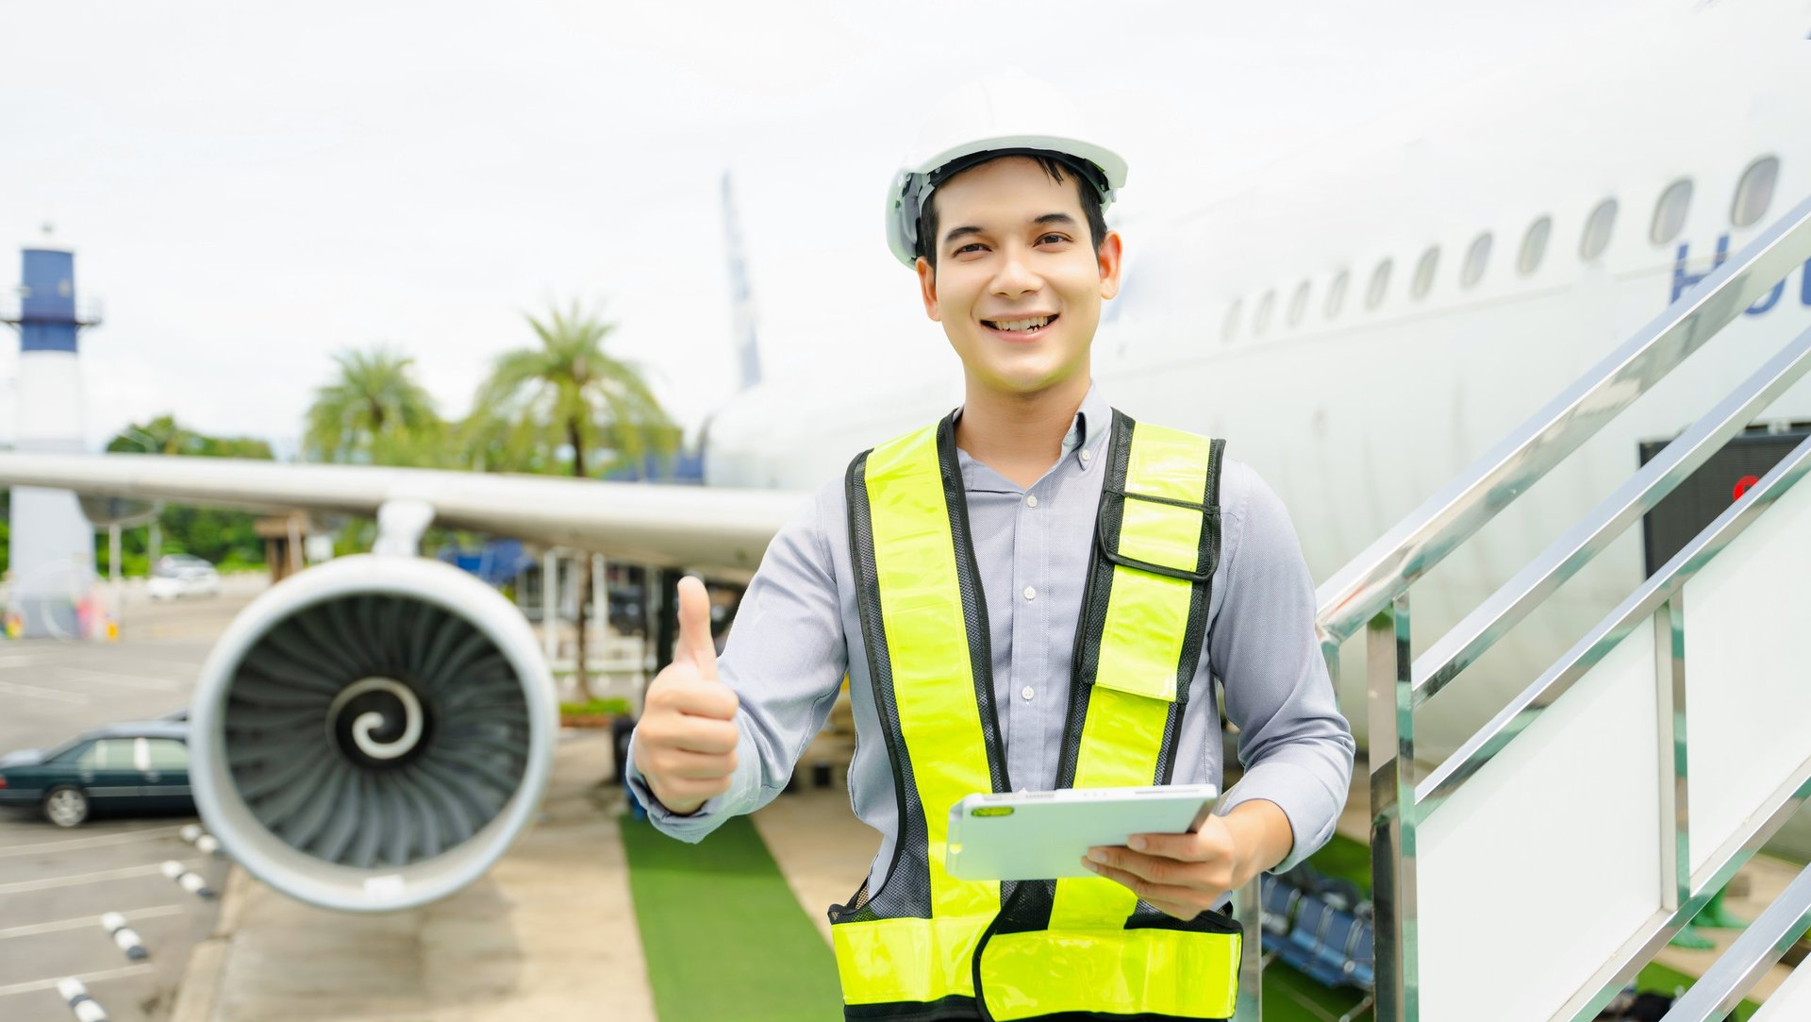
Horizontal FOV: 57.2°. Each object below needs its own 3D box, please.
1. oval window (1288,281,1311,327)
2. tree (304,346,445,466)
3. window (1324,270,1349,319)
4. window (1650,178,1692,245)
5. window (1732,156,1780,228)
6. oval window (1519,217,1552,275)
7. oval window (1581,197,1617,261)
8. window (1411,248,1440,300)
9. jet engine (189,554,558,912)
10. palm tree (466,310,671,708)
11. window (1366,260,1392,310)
[{"bbox_3d":[2.703,-1.418,11.390,0.050,0.335,0.235,16,-4,-13],"label":"oval window"},{"bbox_3d":[-15.367,-0.350,48.000,4.100,8.900,4.100,-1,0,-18],"label":"tree"},{"bbox_3d":[2.830,-1.415,10.872,0.050,0.335,0.235,16,-4,-13],"label":"window"},{"bbox_3d":[3.589,-1.397,7.766,0.050,0.335,0.235,16,-4,-13],"label":"window"},{"bbox_3d":[3.715,-1.394,7.248,0.050,0.335,0.235,16,-4,-13],"label":"window"},{"bbox_3d":[3.336,-1.403,8.801,0.050,0.335,0.235,16,-4,-13],"label":"oval window"},{"bbox_3d":[3.462,-1.400,8.283,0.050,0.335,0.235,16,-4,-13],"label":"oval window"},{"bbox_3d":[3.083,-1.409,9.837,0.050,0.335,0.235,16,-4,-13],"label":"window"},{"bbox_3d":[-4.858,1.760,15.771,3.000,3.050,5.500,-1,1,-14],"label":"jet engine"},{"bbox_3d":[-7.143,-0.260,35.500,4.400,8.550,4.400,-1,0,-11],"label":"palm tree"},{"bbox_3d":[2.956,-1.412,10.354,0.050,0.335,0.235,16,-4,-13],"label":"window"}]

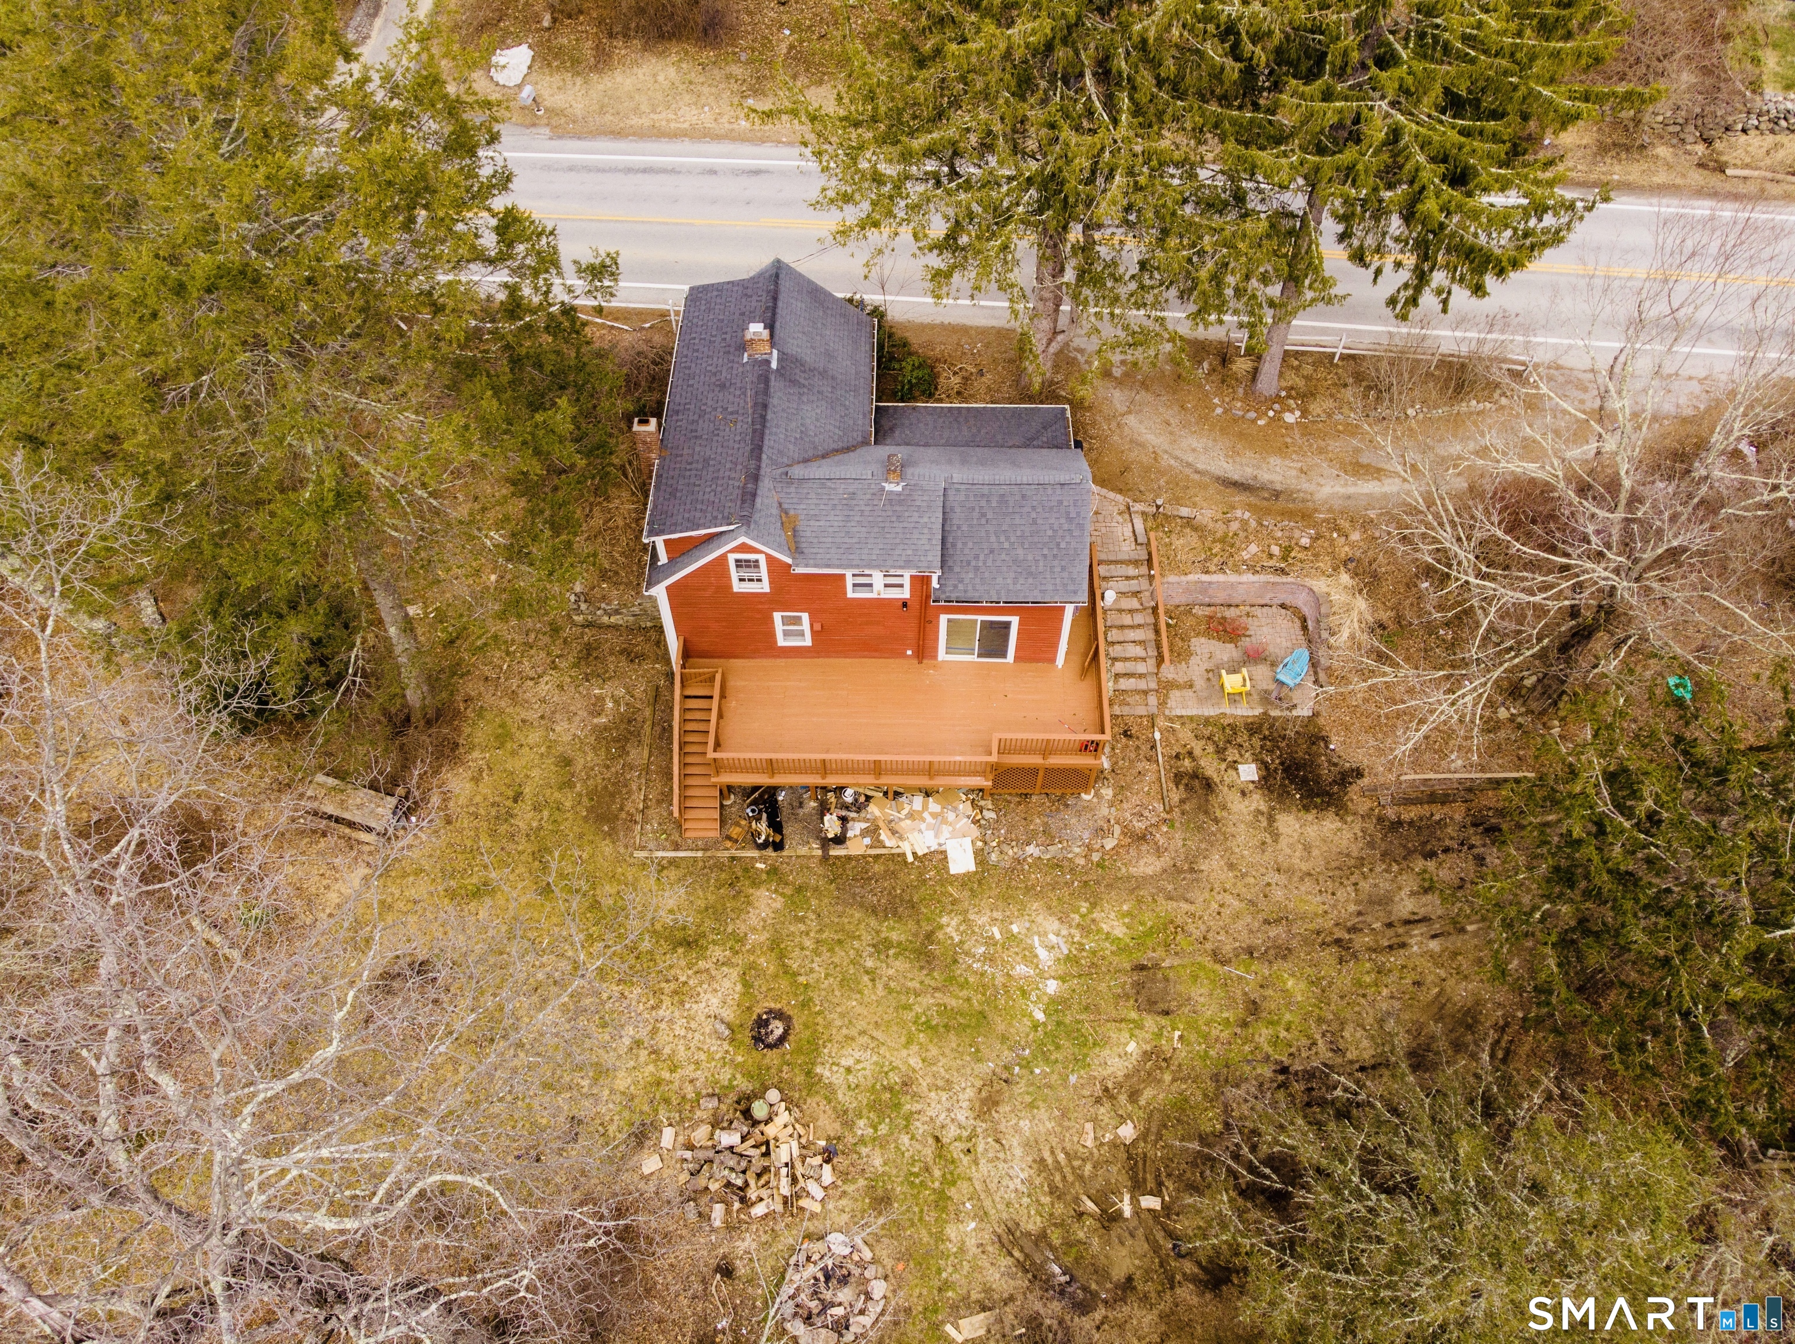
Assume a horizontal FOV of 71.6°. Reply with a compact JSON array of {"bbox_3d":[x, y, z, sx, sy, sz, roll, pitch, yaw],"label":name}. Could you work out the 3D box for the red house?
[{"bbox_3d":[-0.430,-3.506,33.368,11.500,8.700,13.500,1,56,0],"label":"red house"}]

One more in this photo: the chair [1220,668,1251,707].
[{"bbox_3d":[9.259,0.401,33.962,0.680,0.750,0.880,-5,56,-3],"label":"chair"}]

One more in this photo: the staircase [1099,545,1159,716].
[{"bbox_3d":[6.423,-1.147,34.551,1.400,1.600,4.600,1,56,0],"label":"staircase"}]

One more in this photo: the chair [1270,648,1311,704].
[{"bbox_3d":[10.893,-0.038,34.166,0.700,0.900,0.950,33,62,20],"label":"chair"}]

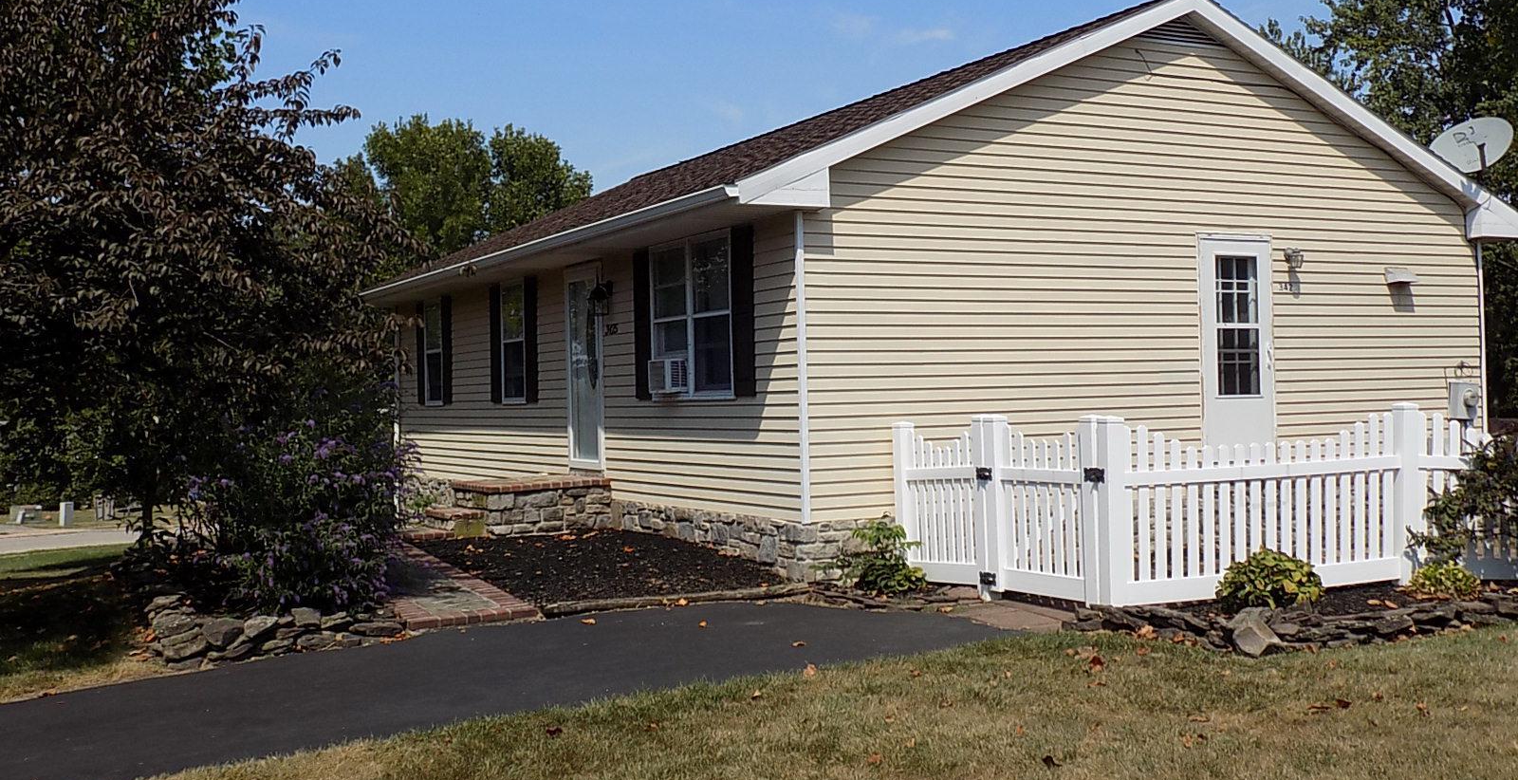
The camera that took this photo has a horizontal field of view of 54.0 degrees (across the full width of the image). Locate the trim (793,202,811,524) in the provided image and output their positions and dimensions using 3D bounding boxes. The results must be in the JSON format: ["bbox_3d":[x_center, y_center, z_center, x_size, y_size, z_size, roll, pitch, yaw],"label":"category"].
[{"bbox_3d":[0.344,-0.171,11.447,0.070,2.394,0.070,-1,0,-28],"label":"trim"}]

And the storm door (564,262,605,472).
[{"bbox_3d":[-1.787,-0.238,15.404,0.100,2.109,0.998,-1,0,-28],"label":"storm door"}]

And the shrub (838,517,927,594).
[{"bbox_3d":[0.905,1.192,11.100,0.610,0.530,0.560,-2,0,0],"label":"shrub"}]

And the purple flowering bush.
[{"bbox_3d":[-3.082,0.676,10.050,1.480,1.480,1.400,-1,0,-17],"label":"purple flowering bush"}]

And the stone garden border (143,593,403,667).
[{"bbox_3d":[-2.955,1.435,9.402,1.650,0.360,0.450,-1,0,-28],"label":"stone garden border"}]

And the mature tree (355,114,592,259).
[{"bbox_3d":[-6.858,-2.141,36.000,6.300,9.000,6.200,-1,0,-11],"label":"mature tree"}]

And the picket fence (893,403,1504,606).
[{"bbox_3d":[3.291,0.789,11.210,4.102,1.260,2.232,-1,0,-14],"label":"picket fence"}]

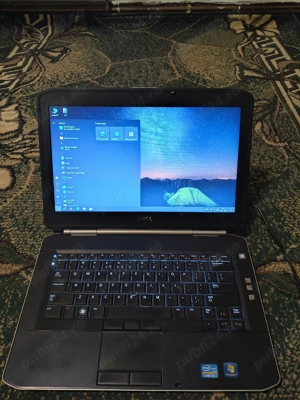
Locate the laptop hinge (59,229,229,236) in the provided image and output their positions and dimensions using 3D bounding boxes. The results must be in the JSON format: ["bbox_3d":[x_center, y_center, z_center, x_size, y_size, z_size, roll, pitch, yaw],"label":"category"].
[{"bbox_3d":[-0.009,0.056,0.526,0.283,0.010,0.010,0,47,0],"label":"laptop hinge"}]

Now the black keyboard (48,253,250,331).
[{"bbox_3d":[-0.011,0.134,0.453,0.286,0.007,0.121,0,47,0],"label":"black keyboard"}]

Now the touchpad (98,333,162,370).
[{"bbox_3d":[-0.024,0.198,0.392,0.080,0.003,0.048,0,47,0],"label":"touchpad"}]

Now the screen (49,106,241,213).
[{"bbox_3d":[-0.009,-0.066,0.503,0.311,0.175,0.006,0,10,0],"label":"screen"}]

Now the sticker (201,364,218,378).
[{"bbox_3d":[0.074,0.214,0.375,0.021,0.001,0.015,0,47,0],"label":"sticker"}]

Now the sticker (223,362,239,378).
[{"bbox_3d":[0.101,0.213,0.376,0.018,0.001,0.017,0,47,0],"label":"sticker"}]

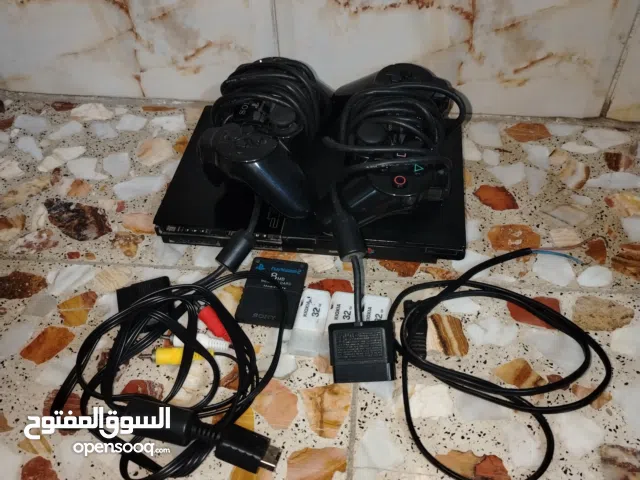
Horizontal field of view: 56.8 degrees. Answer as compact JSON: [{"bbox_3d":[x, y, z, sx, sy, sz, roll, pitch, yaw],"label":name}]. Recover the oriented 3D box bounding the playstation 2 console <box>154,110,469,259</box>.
[{"bbox_3d":[0.000,-0.050,0.491,0.230,0.028,0.152,4,48,6],"label":"playstation 2 console"}]

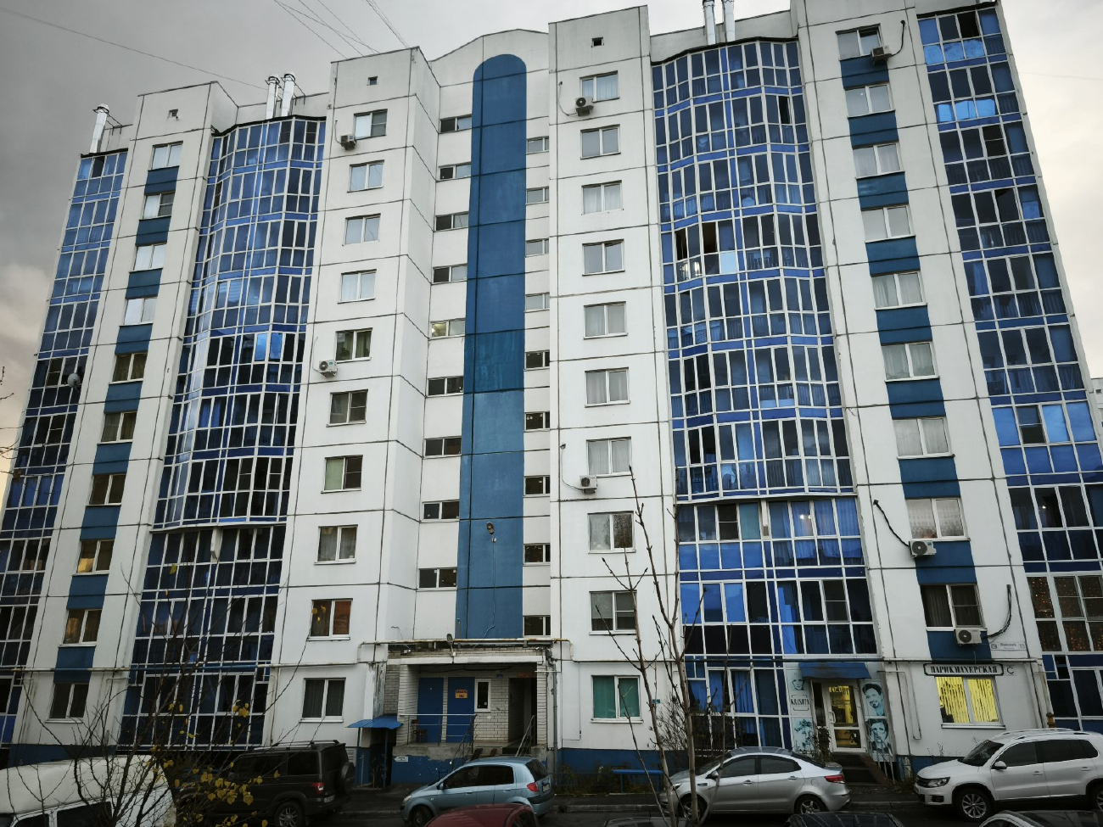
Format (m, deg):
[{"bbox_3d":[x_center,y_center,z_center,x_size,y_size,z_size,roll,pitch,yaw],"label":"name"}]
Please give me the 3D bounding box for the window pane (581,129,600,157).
[{"bbox_3d":[1.710,-11.697,31.851,0.780,1.330,0.040,-4,-18,12],"label":"window pane"}]

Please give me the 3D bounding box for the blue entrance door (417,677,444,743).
[{"bbox_3d":[-4.331,10.609,26.225,0.940,2.151,0.080,-4,-18,12],"label":"blue entrance door"}]

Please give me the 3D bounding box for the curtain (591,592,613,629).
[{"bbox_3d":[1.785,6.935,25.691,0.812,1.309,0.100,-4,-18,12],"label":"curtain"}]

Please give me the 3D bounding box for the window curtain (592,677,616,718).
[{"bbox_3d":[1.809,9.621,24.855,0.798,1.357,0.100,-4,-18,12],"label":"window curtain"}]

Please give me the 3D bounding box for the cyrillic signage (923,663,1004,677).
[{"bbox_3d":[12.764,7.946,22.698,2.236,0.365,0.060,-4,-18,12],"label":"cyrillic signage"}]

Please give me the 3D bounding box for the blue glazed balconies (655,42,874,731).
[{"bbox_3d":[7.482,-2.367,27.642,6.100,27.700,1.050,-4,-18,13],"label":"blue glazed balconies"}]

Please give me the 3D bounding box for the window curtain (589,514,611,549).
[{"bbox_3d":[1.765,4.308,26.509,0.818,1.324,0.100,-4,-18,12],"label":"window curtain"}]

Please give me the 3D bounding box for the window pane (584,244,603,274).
[{"bbox_3d":[1.749,-6.341,30.185,0.780,1.330,0.040,-4,-18,12],"label":"window pane"}]

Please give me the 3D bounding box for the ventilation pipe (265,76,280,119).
[{"bbox_3d":[-14.238,-15.864,37.134,0.480,3.100,0.480,-4,-17,12],"label":"ventilation pipe"}]

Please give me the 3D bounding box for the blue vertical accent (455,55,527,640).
[{"bbox_3d":[-2.564,-4.630,33.319,2.820,28.920,0.150,-4,-18,12],"label":"blue vertical accent"}]

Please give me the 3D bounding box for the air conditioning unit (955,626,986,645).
[{"bbox_3d":[13.003,6.971,22.935,0.790,0.550,0.300,-4,-17,12],"label":"air conditioning unit"}]

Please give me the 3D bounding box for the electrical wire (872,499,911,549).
[{"bbox_3d":[11.213,3.608,24.175,0.938,1.586,0.150,-4,-18,12],"label":"electrical wire"}]

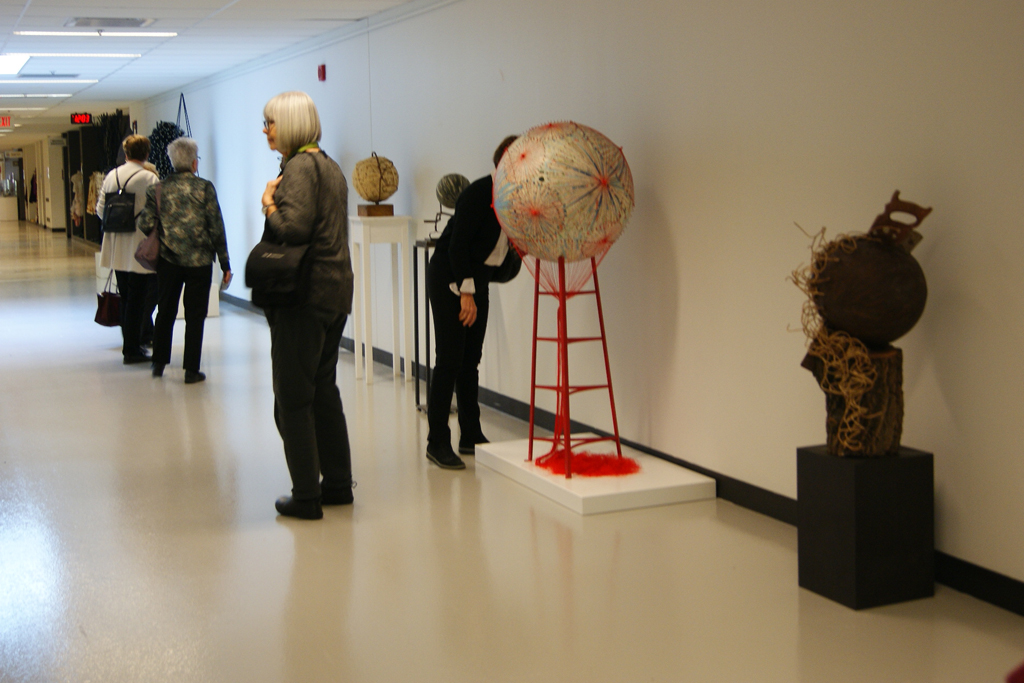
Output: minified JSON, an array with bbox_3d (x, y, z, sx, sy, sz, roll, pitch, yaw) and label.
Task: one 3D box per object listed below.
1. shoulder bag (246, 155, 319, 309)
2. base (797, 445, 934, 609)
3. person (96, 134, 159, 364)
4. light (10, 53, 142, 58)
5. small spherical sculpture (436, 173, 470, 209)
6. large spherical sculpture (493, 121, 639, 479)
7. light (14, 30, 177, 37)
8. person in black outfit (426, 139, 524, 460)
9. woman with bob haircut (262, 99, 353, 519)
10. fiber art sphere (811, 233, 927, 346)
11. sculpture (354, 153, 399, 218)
[{"bbox_3d":[-0.895,-0.423,4.970,0.260,0.585,0.170,2,8,22],"label":"shoulder bag"},{"bbox_3d":[1.129,0.575,4.090,0.305,0.459,0.285,-4,8,-24],"label":"base"},{"bbox_3d":[-2.890,-0.698,9.660,0.470,1.690,0.420,-1,7,2],"label":"person"},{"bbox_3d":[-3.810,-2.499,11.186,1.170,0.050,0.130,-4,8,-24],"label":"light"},{"bbox_3d":[-0.338,-0.871,7.412,0.203,0.203,0.203,-1,7,0],"label":"small spherical sculpture"},{"bbox_3d":[0.246,-0.195,5.517,0.610,1.490,0.610,-1,7,0],"label":"large spherical sculpture"},{"bbox_3d":[-3.114,-2.301,9.584,1.170,0.050,0.130,-4,8,-24],"label":"light"},{"bbox_3d":[-0.162,-0.181,6.021,0.580,1.500,0.460,3,8,27],"label":"person in black outfit"},{"bbox_3d":[-0.830,-0.158,5.197,0.400,1.690,0.500,1,8,17],"label":"woman with bob haircut"},{"bbox_3d":[1.120,-0.156,3.993,0.345,0.345,0.345,-1,7,0],"label":"fiber art sphere"},{"bbox_3d":[-0.891,-1.030,8.370,0.300,0.410,0.300,-4,8,-24],"label":"sculpture"}]

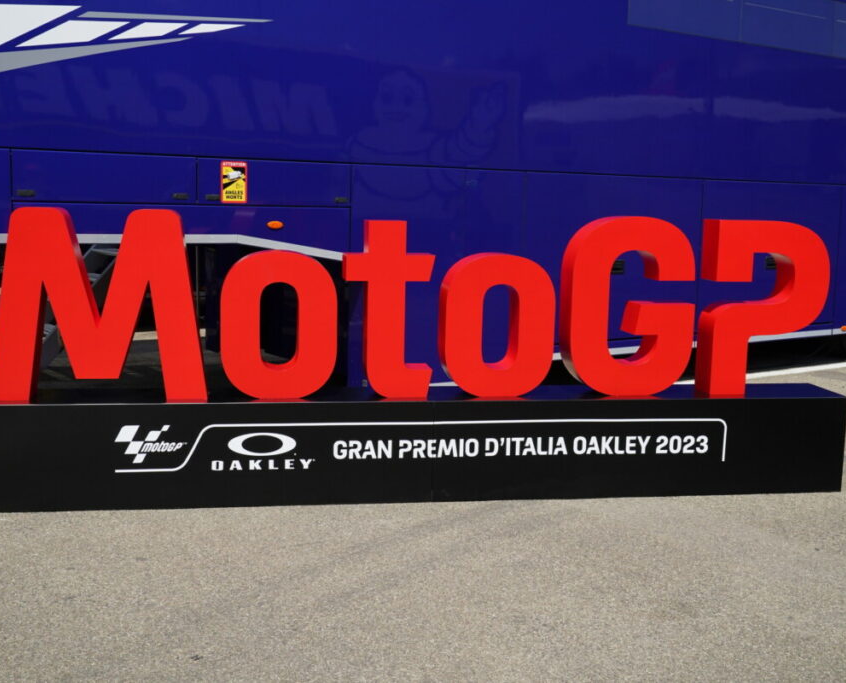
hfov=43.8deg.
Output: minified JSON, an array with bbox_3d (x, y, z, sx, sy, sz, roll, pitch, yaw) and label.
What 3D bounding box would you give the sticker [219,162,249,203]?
[{"bbox_3d":[-1.112,-0.937,6.193,0.170,0.250,0.008,-4,10,-35],"label":"sticker"}]

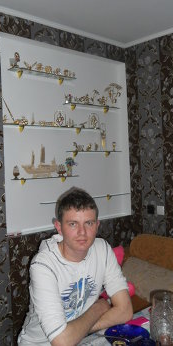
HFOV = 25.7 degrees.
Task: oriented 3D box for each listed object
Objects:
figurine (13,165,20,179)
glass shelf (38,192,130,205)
[{"bbox_3d":[-0.501,-0.008,2.715,0.049,0.104,0.049,-4,2,-44],"label":"figurine"},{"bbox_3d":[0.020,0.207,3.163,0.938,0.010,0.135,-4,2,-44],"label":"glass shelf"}]

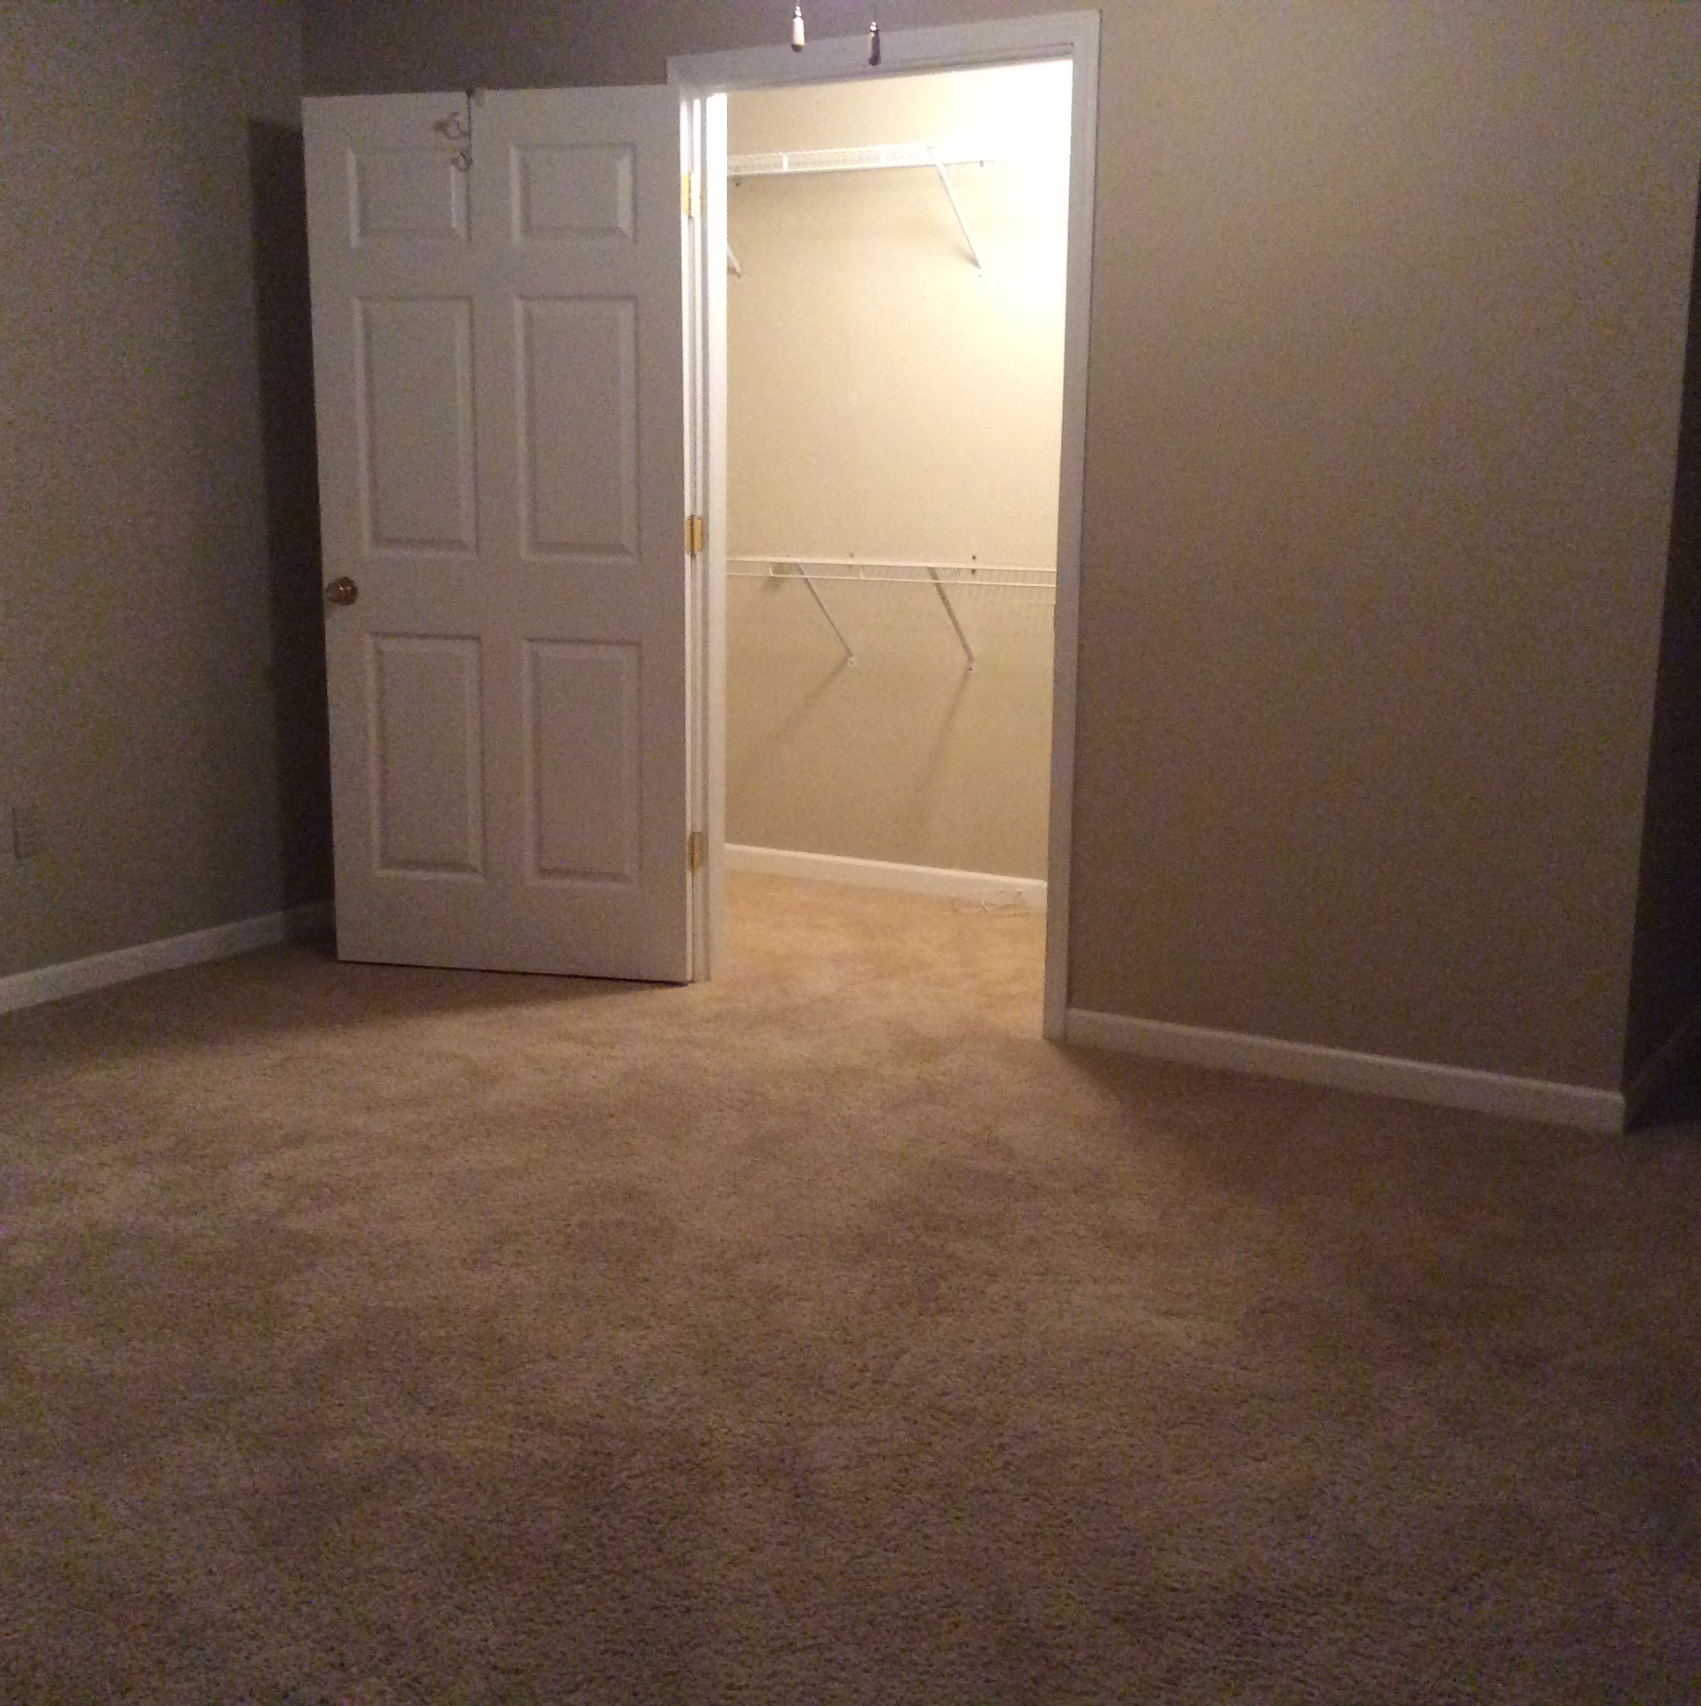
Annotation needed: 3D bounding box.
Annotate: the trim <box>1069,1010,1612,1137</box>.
[{"bbox_3d":[0.960,0.426,4.228,1.152,0.073,0.014,7,12,32],"label":"trim"}]

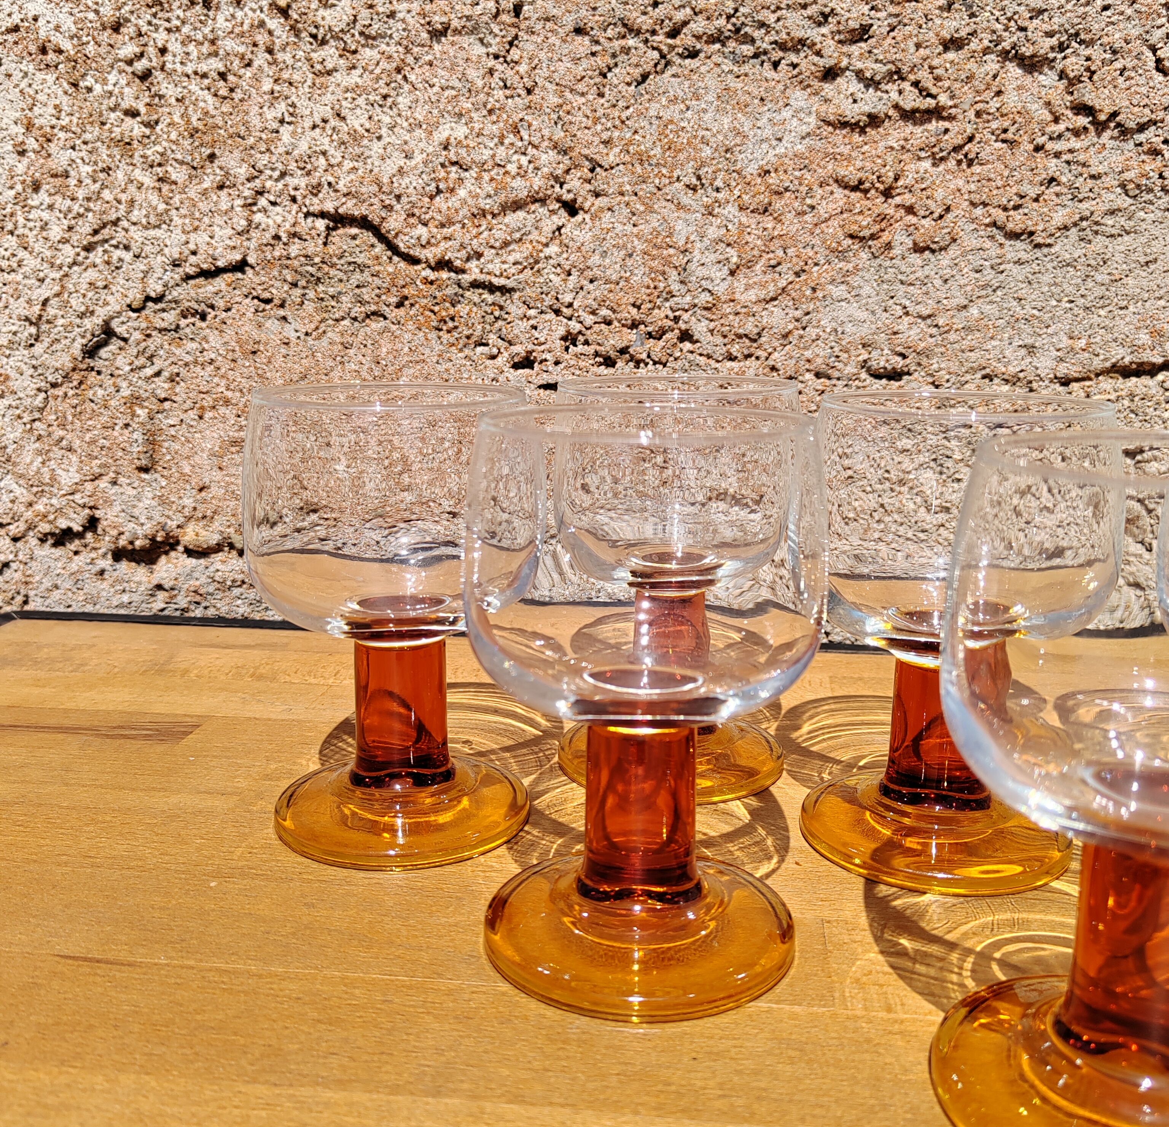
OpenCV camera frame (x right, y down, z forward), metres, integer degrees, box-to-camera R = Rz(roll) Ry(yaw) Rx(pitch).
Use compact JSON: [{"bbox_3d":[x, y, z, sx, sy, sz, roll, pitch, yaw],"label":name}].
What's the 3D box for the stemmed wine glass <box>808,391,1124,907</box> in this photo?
[{"bbox_3d":[0.092,0.018,0.308,0.075,0.117,0.075,0,13,0],"label":"stemmed wine glass"}]

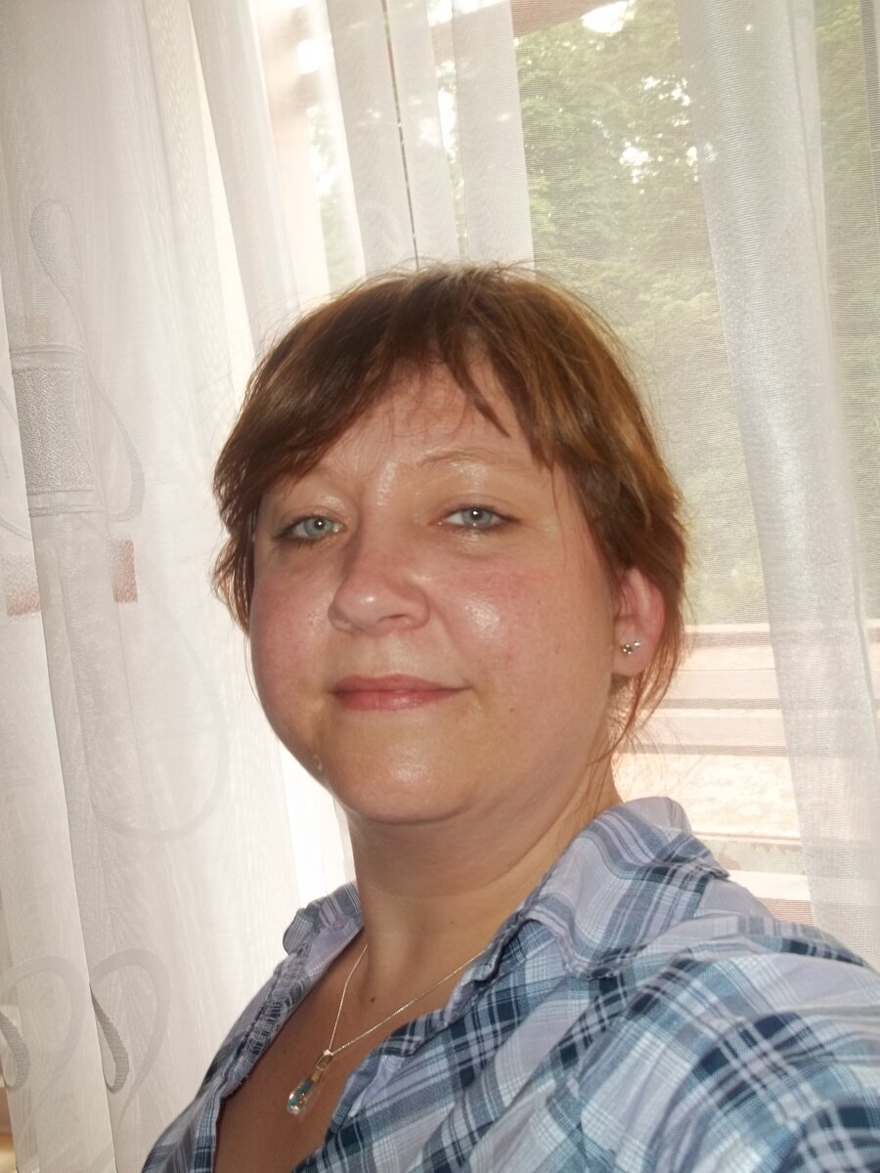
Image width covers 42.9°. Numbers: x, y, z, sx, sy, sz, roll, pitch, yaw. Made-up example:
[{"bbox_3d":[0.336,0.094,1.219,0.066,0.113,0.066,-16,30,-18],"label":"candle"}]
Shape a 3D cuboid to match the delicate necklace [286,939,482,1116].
[{"bbox_3d":[0.002,0.155,0.505,0.160,0.120,0.130,-4,-6,-43],"label":"delicate necklace"}]

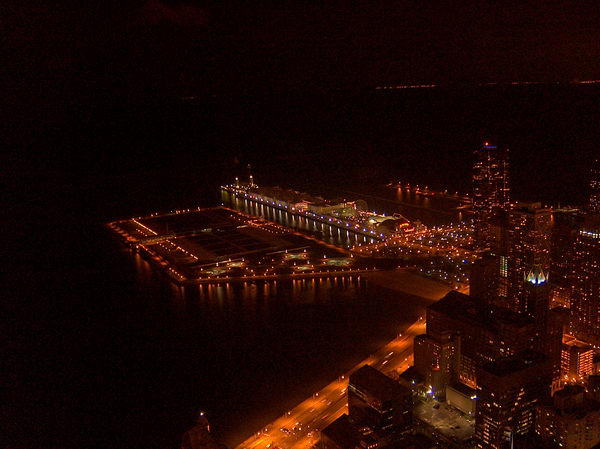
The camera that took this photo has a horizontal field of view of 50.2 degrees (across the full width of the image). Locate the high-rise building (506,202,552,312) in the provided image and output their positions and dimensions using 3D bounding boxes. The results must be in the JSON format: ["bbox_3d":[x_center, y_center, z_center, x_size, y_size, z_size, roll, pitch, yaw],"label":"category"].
[{"bbox_3d":[282.270,52.410,797.990,33.000,158.000,37.000,-9,14,-28],"label":"high-rise building"}]

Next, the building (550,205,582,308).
[{"bbox_3d":[373.340,41.240,904.490,37.000,127.000,34.000,-9,14,-28],"label":"building"}]

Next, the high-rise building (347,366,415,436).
[{"bbox_3d":[71.810,166.890,583.980,33.000,43.000,59.000,-9,14,-27],"label":"high-rise building"}]

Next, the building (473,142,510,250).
[{"bbox_3d":[338.390,-42.490,1140.730,62.000,197.000,62.000,1,13,16],"label":"building"}]

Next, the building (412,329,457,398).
[{"bbox_3d":[142.180,141.930,668.510,34.000,50.000,35.000,-11,15,-35],"label":"building"}]

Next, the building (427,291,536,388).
[{"bbox_3d":[198.150,126.700,703.580,62.000,60.000,132.000,-9,14,-28],"label":"building"}]

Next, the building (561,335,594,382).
[{"bbox_3d":[282.490,141.040,656.440,26.000,44.000,19.000,-9,14,-28],"label":"building"}]

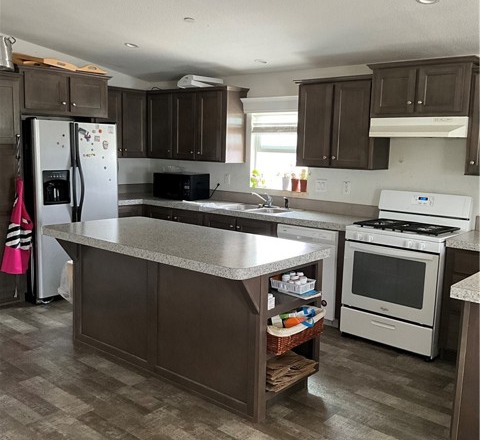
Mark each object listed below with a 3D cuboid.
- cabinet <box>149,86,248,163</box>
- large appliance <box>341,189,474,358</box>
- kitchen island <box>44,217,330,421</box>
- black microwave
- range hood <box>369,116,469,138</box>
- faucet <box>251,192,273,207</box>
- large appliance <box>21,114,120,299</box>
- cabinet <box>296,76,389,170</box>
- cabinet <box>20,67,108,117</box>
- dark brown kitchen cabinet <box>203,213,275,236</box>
[{"bbox_3d":[-0.509,-1.030,5.860,1.270,0.749,0.345,8,11,39],"label":"cabinet"},{"bbox_3d":[1.302,0.396,4.248,0.757,1.176,0.690,8,11,39],"label":"large appliance"},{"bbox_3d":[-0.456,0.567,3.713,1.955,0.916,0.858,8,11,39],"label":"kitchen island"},{"bbox_3d":[-0.644,-0.372,5.956,0.500,0.275,0.365,6,9,30],"label":"black microwave"},{"bbox_3d":[1.444,-0.715,4.192,0.755,0.147,0.420,8,11,39],"label":"range hood"},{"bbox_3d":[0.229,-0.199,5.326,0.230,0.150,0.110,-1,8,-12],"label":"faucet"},{"bbox_3d":[-1.768,-0.109,5.352,0.710,1.730,0.895,8,11,39],"label":"large appliance"},{"bbox_3d":[0.893,-0.834,4.694,0.760,0.754,0.345,8,11,39],"label":"cabinet"},{"bbox_3d":[-1.822,-1.196,5.205,0.620,0.400,0.930,8,11,39],"label":"cabinet"},{"bbox_3d":[0.167,0.372,5.282,0.908,0.880,0.620,8,11,39],"label":"dark brown kitchen cabinet"}]

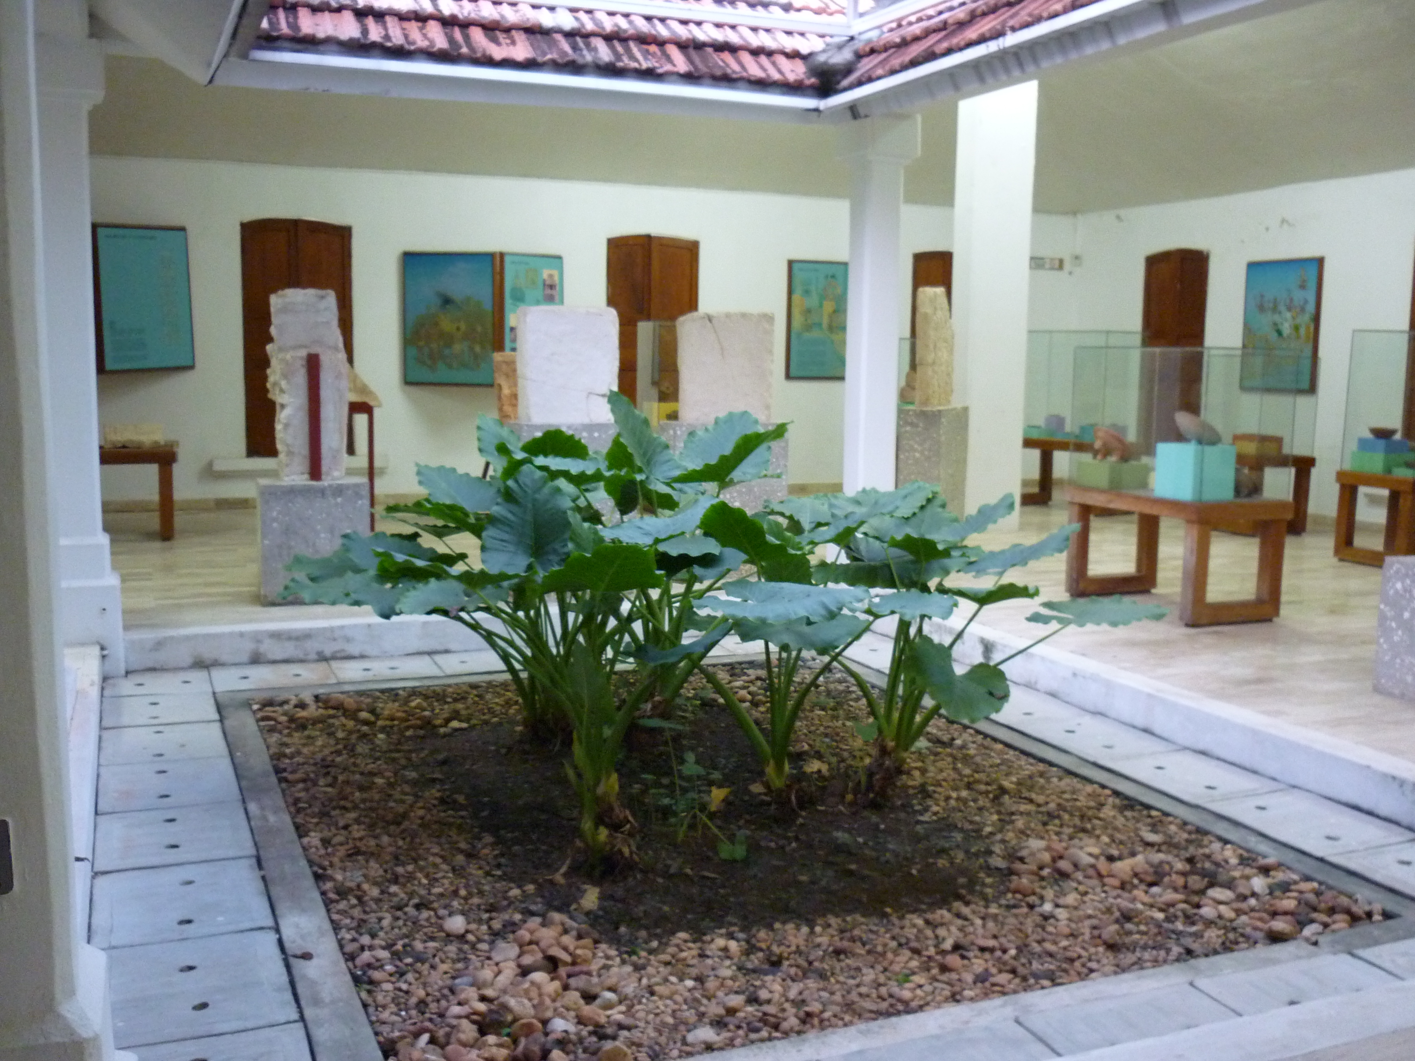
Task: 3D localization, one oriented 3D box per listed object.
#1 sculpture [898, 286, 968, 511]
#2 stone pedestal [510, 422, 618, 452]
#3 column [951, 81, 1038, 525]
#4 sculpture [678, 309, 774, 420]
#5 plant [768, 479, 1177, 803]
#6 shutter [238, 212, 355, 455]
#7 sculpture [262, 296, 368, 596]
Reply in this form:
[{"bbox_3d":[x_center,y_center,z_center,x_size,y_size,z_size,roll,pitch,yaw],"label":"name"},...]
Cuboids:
[{"bbox_3d":[1.938,-0.992,11.544,0.394,2.146,0.555,4,8,22],"label":"sculpture"},{"bbox_3d":[-0.915,-0.181,9.093,0.816,1.080,0.430,-2,8,-23],"label":"stone pedestal"},{"bbox_3d":[2.571,-2.057,12.318,0.577,4.088,0.394,-2,8,-23],"label":"column"},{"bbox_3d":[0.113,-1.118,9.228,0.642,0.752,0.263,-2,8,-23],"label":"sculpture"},{"bbox_3d":[1.051,0.453,5.494,1.546,1.176,1.260,1,6,0],"label":"plant"},{"bbox_3d":[-4.029,-1.892,13.336,1.044,2.314,0.070,-2,8,-23],"label":"shutter"},{"bbox_3d":[-2.544,-0.540,8.667,0.689,1.977,0.403,-2,7,-23],"label":"sculpture"}]

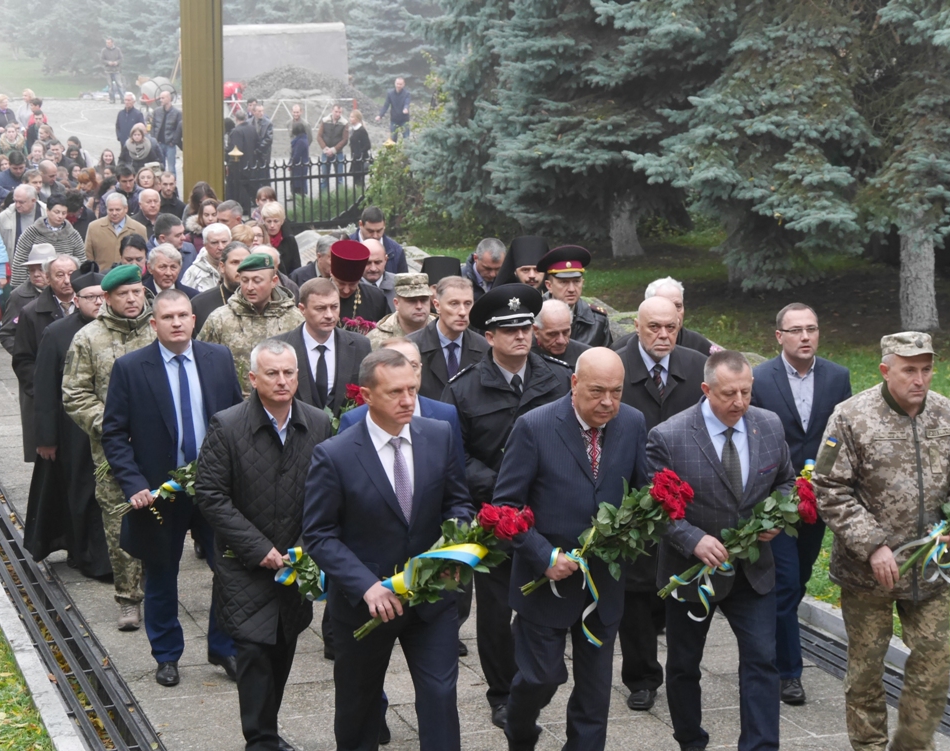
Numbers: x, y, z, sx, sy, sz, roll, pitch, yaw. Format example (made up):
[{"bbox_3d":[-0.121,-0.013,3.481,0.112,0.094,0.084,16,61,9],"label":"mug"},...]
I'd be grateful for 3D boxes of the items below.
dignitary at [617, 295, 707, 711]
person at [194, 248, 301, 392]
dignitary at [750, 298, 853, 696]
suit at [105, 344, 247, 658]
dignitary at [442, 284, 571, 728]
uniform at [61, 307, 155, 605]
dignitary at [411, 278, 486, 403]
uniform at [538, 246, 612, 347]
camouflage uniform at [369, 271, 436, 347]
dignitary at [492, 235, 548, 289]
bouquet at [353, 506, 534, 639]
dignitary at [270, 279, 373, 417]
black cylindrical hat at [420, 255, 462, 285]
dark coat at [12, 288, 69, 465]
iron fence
[{"bbox_3d":[0.790,0.549,9.087,0.540,1.775,0.400,-2,8,-13],"label":"dignitary"},{"bbox_3d":[-1.185,0.252,11.356,0.580,1.800,0.420,-2,8,-17],"label":"person"},{"bbox_3d":[1.459,0.538,9.600,0.500,1.760,0.430,-2,8,-14],"label":"dignitary"},{"bbox_3d":[-1.378,0.578,9.820,0.640,1.480,0.420,-2,8,-16],"label":"suit"},{"bbox_3d":[0.144,0.548,8.805,0.580,1.850,0.420,-3,8,-19],"label":"dignitary"},{"bbox_3d":[-1.715,0.364,10.527,0.580,1.503,0.420,-3,9,-18],"label":"uniform"},{"bbox_3d":[-0.121,0.441,10.150,0.550,1.800,0.380,-3,8,-18],"label":"dignitary"},{"bbox_3d":[0.519,0.216,11.400,0.550,1.800,0.380,-2,8,-16],"label":"uniform"},{"bbox_3d":[-0.355,0.310,11.210,0.540,1.698,0.380,-2,8,-16],"label":"camouflage uniform"},{"bbox_3d":[0.276,0.134,12.200,0.550,1.840,0.400,-2,8,-16],"label":"dignitary"},{"bbox_3d":[-0.097,0.624,6.820,0.680,0.220,0.220,-34,15,2],"label":"bouquet"},{"bbox_3d":[-0.719,0.416,10.142,0.540,1.765,0.400,-2,8,-16],"label":"dignitary"},{"bbox_3d":[-0.185,-0.583,12.000,0.215,0.160,0.215,0,8,0],"label":"black cylindrical hat"},{"bbox_3d":[-2.335,-0.006,12.124,0.580,1.000,0.380,-2,8,-19],"label":"dark coat"},{"bbox_3d":[-2.795,-2.964,34.500,2.500,1.200,0.150,-2,8,-15],"label":"iron fence"}]

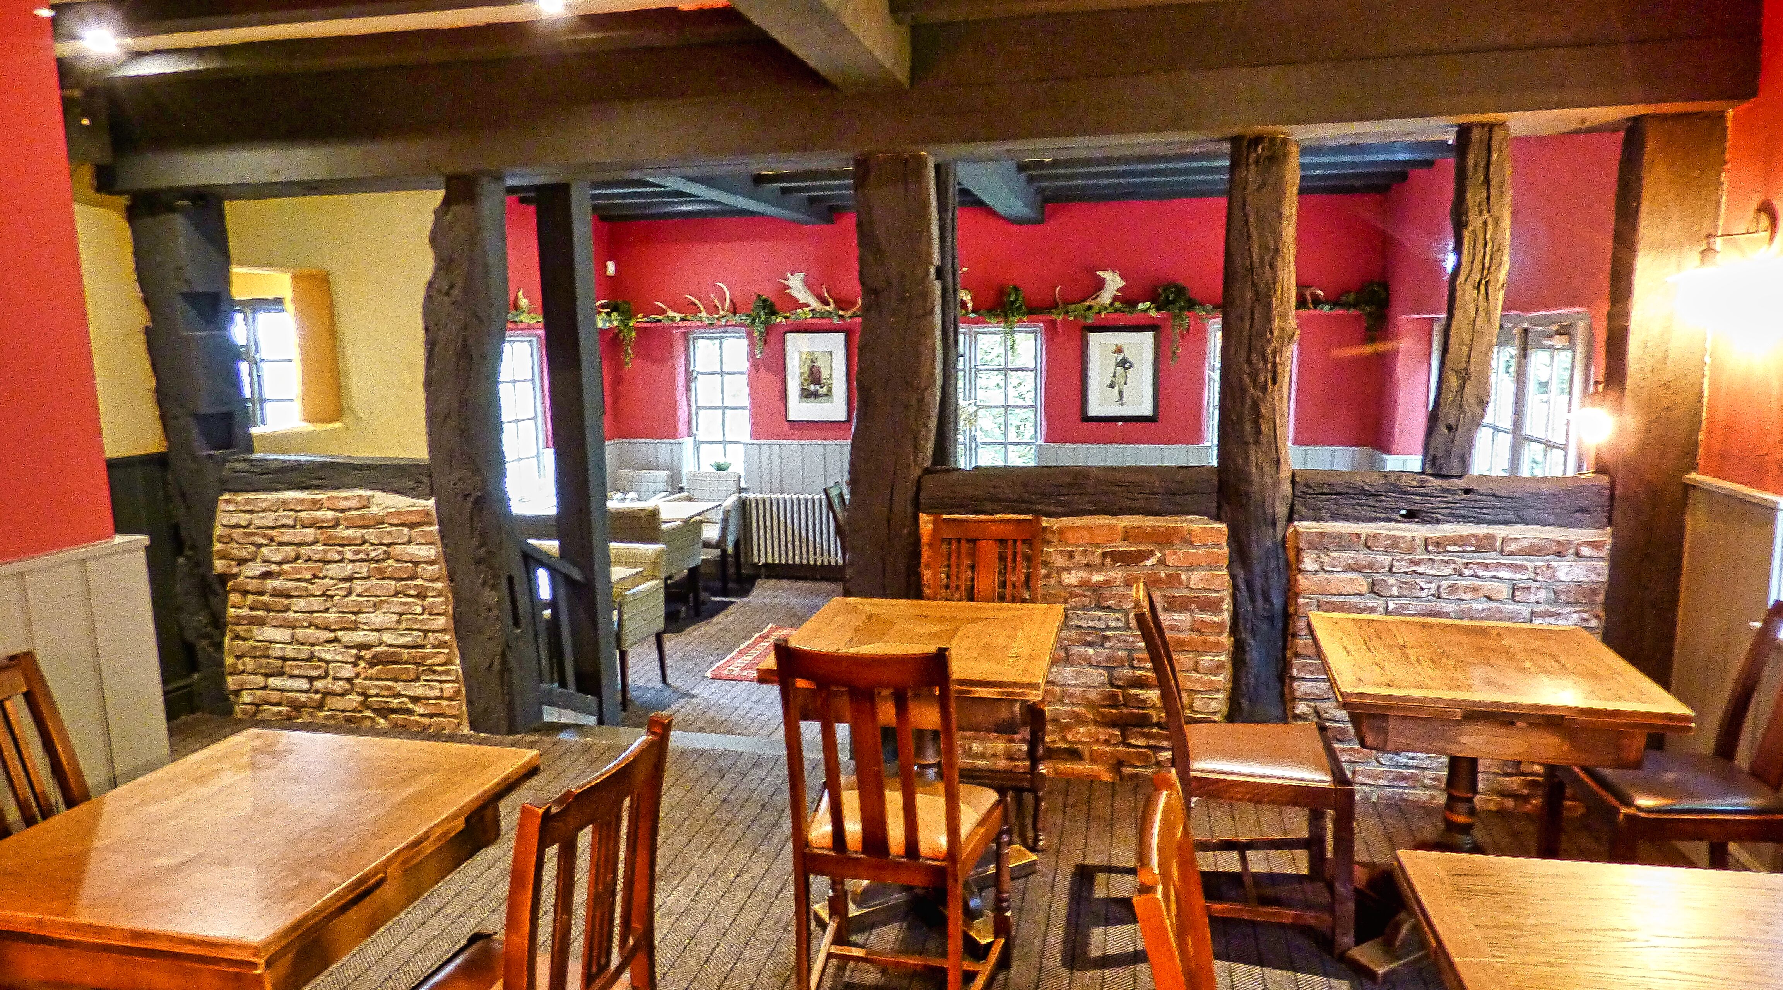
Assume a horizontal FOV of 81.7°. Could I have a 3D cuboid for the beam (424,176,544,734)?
[{"bbox_3d":[-1.625,-0.111,4.083,0.307,2.189,0.192,1,9,12],"label":"beam"}]

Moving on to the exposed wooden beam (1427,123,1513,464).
[{"bbox_3d":[1.835,-0.618,3.312,0.177,1.084,0.158,1,9,12],"label":"exposed wooden beam"}]

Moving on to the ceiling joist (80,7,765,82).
[{"bbox_3d":[-1.637,-1.608,3.659,2.906,0.084,0.113,1,9,12],"label":"ceiling joist"}]

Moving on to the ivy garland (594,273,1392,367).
[{"bbox_3d":[0.502,-1.290,7.790,6.008,0.690,0.246,1,9,12],"label":"ivy garland"}]

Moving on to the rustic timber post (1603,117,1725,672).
[{"bbox_3d":[2.390,-0.041,3.279,0.227,2.216,0.177,1,9,12],"label":"rustic timber post"}]

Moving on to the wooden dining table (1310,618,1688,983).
[{"bbox_3d":[1.544,0.795,2.795,0.734,0.745,0.709,2,10,15],"label":"wooden dining table"}]

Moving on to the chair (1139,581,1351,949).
[{"bbox_3d":[0.940,0.709,2.816,0.552,0.880,0.424,1,9,13],"label":"chair"}]

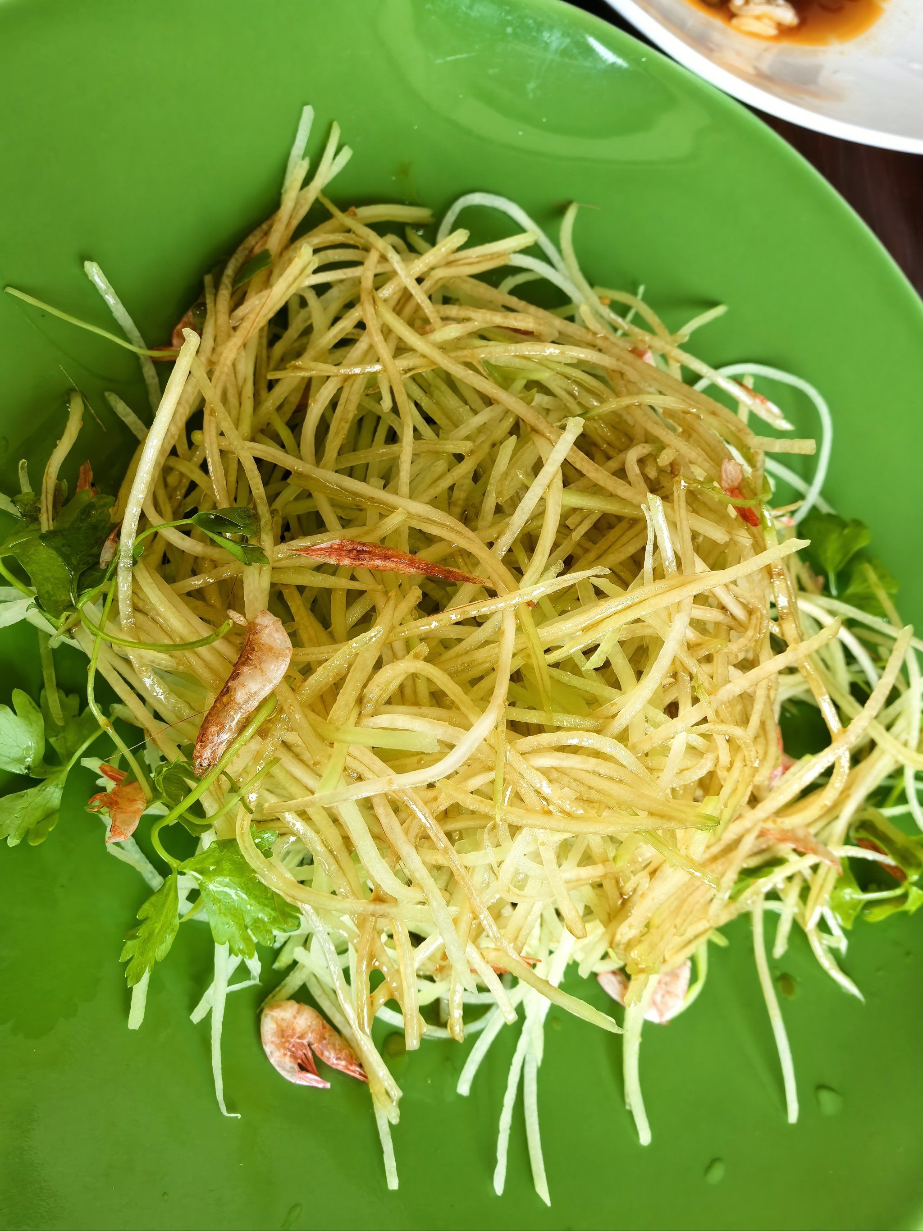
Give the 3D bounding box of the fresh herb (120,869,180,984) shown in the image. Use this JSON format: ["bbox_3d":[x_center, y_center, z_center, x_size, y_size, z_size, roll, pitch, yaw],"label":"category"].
[{"bbox_3d":[-0.071,0.071,0.220,0.011,0.009,0.026,22,77,4],"label":"fresh herb"}]

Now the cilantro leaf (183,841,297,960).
[{"bbox_3d":[-0.049,0.063,0.215,0.025,0.011,0.020,40,79,8],"label":"cilantro leaf"}]

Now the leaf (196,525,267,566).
[{"bbox_3d":[-0.049,-0.015,0.205,0.016,0.008,0.006,24,77,5],"label":"leaf"}]

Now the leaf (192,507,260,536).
[{"bbox_3d":[-0.050,-0.020,0.206,0.014,0.008,0.006,3,76,0],"label":"leaf"}]

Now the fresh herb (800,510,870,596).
[{"bbox_3d":[0.093,-0.016,0.240,0.017,0.010,0.020,-3,76,-2],"label":"fresh herb"}]

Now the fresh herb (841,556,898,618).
[{"bbox_3d":[0.104,-0.007,0.243,0.015,0.010,0.013,-30,79,-8],"label":"fresh herb"}]

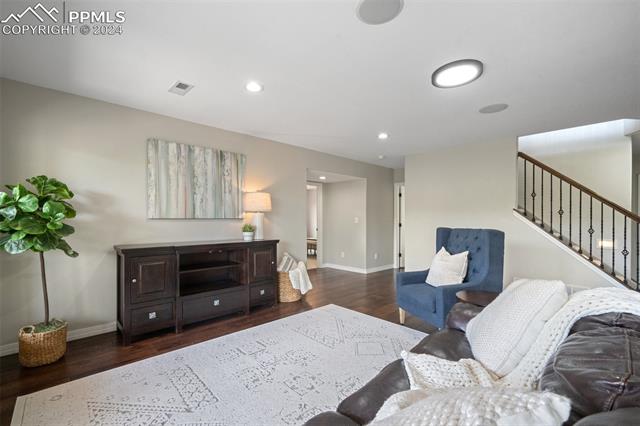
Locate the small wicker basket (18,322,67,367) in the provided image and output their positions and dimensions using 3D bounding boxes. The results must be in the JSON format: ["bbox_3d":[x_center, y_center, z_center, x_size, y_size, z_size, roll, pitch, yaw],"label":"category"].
[{"bbox_3d":[-2.382,1.119,2.297,0.290,0.275,0.290,1,-2,-43],"label":"small wicker basket"}]

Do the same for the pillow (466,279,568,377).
[{"bbox_3d":[1.072,0.582,1.470,0.160,0.480,0.480,35,4,15],"label":"pillow"}]

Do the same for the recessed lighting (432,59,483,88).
[{"bbox_3d":[1.155,-1.160,2.256,0.420,0.050,0.420,0,-1,0],"label":"recessed lighting"}]

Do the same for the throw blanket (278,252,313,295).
[{"bbox_3d":[-0.374,0.880,4.041,0.480,0.620,0.380,0,-1,-1],"label":"throw blanket"}]

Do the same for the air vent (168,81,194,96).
[{"bbox_3d":[-1.322,-1.172,2.535,0.145,0.020,0.285,1,-2,-43],"label":"air vent"}]

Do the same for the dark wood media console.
[{"bbox_3d":[-1.380,0.815,3.248,1.820,0.920,0.515,1,-2,-43],"label":"dark wood media console"}]

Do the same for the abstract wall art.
[{"bbox_3d":[-1.534,-0.383,3.472,1.210,0.915,0.040,1,-2,-43],"label":"abstract wall art"}]

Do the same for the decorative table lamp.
[{"bbox_3d":[-0.872,0.035,3.773,0.390,0.690,0.390,0,-1,0],"label":"decorative table lamp"}]

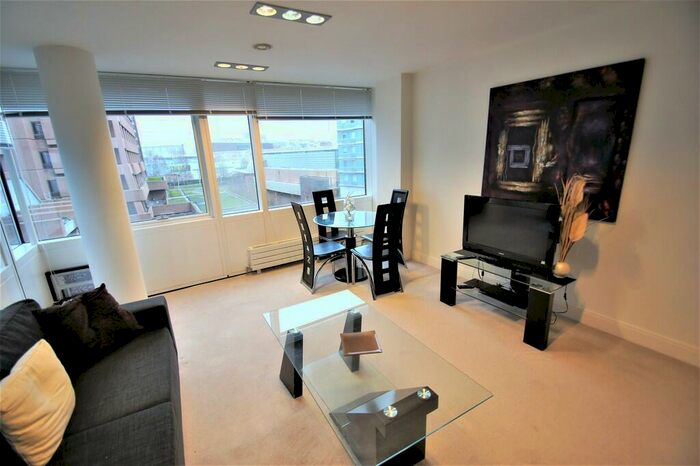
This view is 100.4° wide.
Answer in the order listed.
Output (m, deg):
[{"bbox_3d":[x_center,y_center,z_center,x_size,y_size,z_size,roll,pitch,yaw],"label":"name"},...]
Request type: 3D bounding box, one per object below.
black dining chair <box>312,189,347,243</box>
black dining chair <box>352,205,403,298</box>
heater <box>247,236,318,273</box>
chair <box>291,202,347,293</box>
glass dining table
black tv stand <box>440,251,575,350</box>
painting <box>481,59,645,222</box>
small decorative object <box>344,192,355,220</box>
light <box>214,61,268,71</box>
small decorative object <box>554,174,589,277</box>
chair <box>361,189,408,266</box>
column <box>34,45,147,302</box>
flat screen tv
[{"bbox_3d":[-0.236,-0.043,4.040,0.390,1.005,0.530,-11,17,-30],"label":"black dining chair"},{"bbox_3d":[0.301,0.156,3.231,0.390,1.005,0.530,-10,17,-28],"label":"black dining chair"},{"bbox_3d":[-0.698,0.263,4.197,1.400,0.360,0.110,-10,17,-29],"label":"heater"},{"bbox_3d":[-0.334,0.132,3.404,0.530,1.005,0.390,-10,17,-29],"label":"chair"},{"bbox_3d":[0.058,0.180,3.672,0.980,0.745,0.980,-2,15,1],"label":"glass dining table"},{"bbox_3d":[1.350,0.532,2.662,0.402,0.487,0.990,-12,18,-32],"label":"black tv stand"},{"bbox_3d":[1.697,-0.738,2.533,0.042,1.129,1.101,-12,18,-32],"label":"painting"},{"bbox_3d":[-0.008,-0.303,3.482,0.132,0.317,0.132,-12,18,-32],"label":"small decorative object"},{"bbox_3d":[-1.139,-1.772,3.076,0.507,0.035,0.177,-10,17,-26],"label":"light"},{"bbox_3d":[1.646,-0.070,2.173,0.180,0.720,0.188,-12,18,-32],"label":"small decorative object"},{"bbox_3d":[0.454,-0.025,3.784,0.555,1.035,0.390,-10,17,-27],"label":"chair"},{"bbox_3d":[-2.296,-0.325,2.688,0.367,2.390,0.367,-10,17,-29],"label":"column"},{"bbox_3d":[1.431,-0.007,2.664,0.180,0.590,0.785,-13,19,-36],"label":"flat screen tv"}]

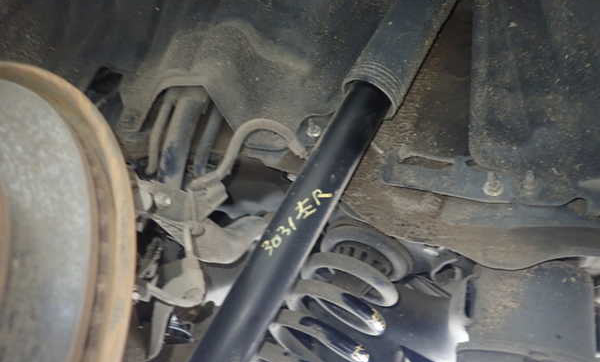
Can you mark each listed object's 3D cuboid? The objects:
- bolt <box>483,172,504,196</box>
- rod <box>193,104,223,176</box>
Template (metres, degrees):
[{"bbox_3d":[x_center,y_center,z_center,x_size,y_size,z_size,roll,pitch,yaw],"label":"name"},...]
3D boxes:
[{"bbox_3d":[0.201,0.004,0.450,0.021,0.021,0.021,2,-36,9],"label":"bolt"},{"bbox_3d":[-0.121,-0.056,0.580,0.018,0.104,0.018,4,-18,19],"label":"rod"}]

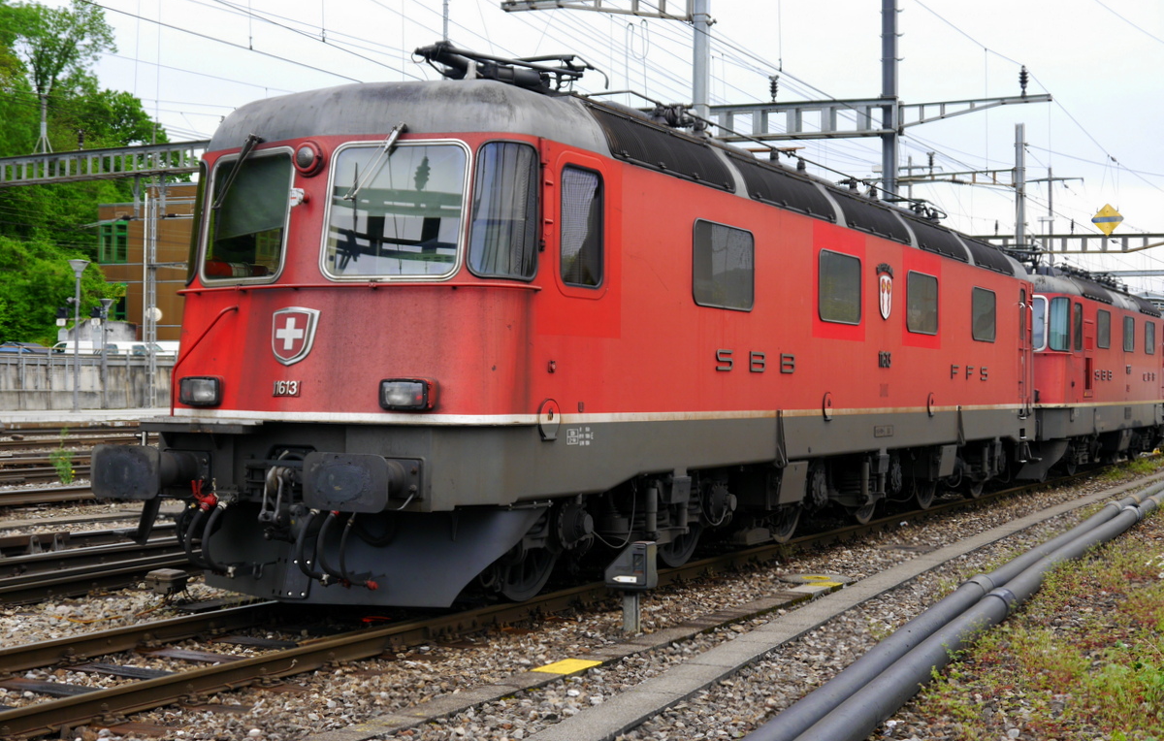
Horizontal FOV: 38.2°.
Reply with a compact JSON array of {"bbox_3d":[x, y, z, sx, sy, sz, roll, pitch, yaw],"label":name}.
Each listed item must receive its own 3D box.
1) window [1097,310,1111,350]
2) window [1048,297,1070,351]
[{"bbox_3d":[9.754,-0.763,31.478,0.060,0.710,1.370,0,-1,27],"label":"window"},{"bbox_3d":[8.035,-0.777,28.380,0.460,0.910,0.120,4,-5,-17],"label":"window"}]

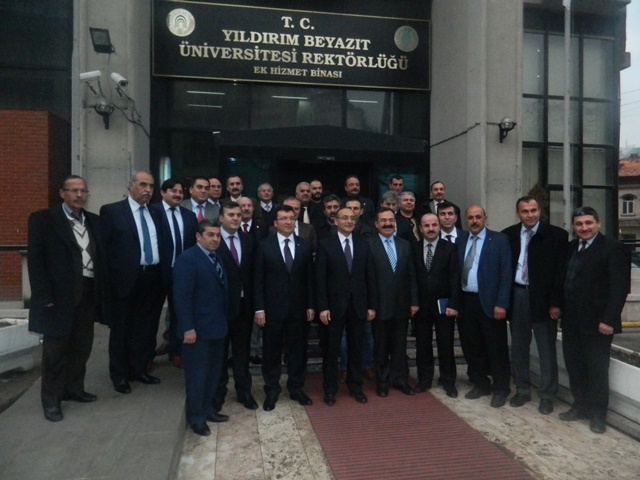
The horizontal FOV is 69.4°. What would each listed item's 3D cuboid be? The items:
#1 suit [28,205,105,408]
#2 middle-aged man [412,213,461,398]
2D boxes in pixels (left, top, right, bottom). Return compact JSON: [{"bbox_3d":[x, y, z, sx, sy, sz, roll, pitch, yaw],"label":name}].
[{"bbox_3d":[-1.881,0.493,3.430,0.330,1.480,0.530,2,2,40],"label":"suit"},{"bbox_3d":[1.078,0.590,4.330,0.510,1.700,0.330,1,1,20],"label":"middle-aged man"}]

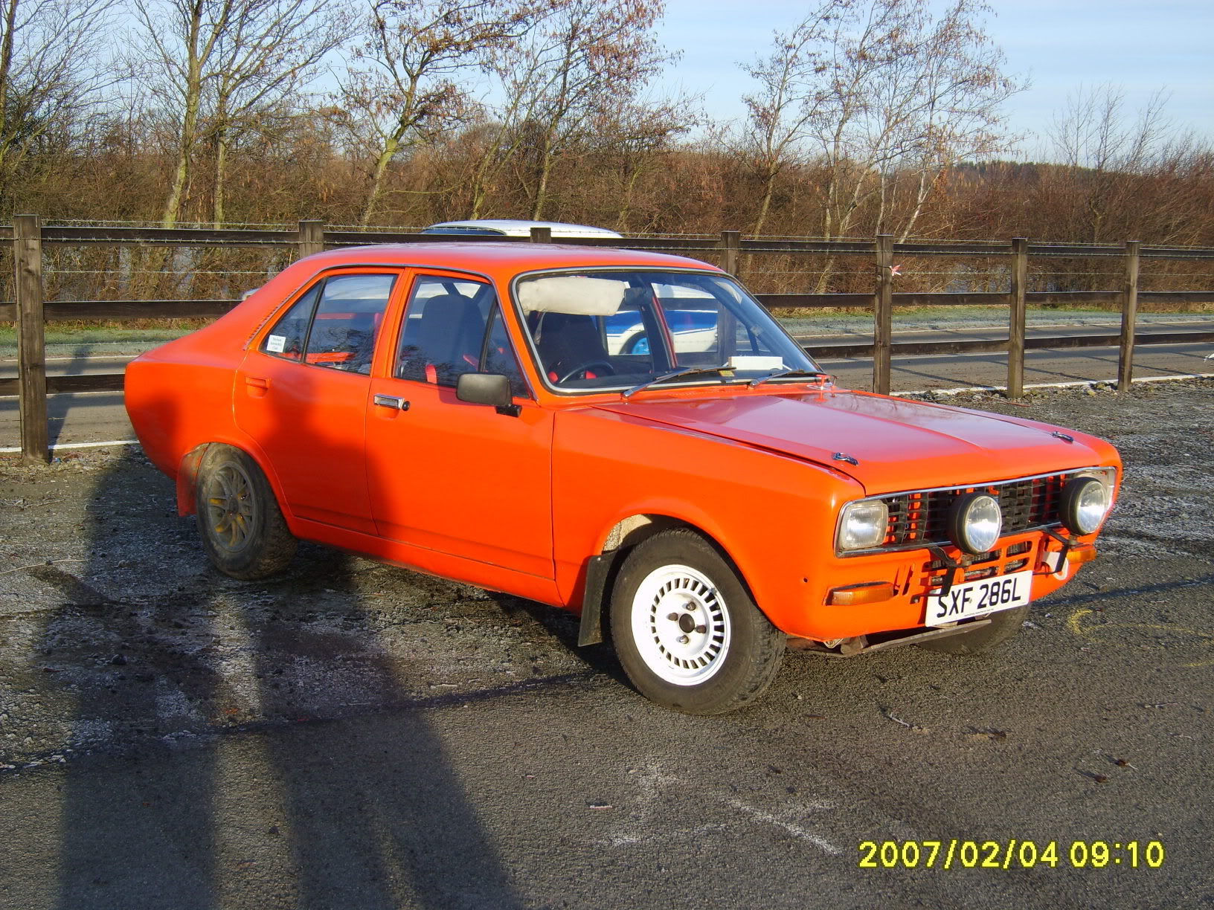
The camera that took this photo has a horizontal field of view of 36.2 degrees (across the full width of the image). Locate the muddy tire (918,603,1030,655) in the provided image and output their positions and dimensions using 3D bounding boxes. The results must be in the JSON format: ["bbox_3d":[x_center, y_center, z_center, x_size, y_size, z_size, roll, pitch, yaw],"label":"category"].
[{"bbox_3d":[1.189,0.412,6.436,0.552,0.550,0.175,7,9,38],"label":"muddy tire"}]

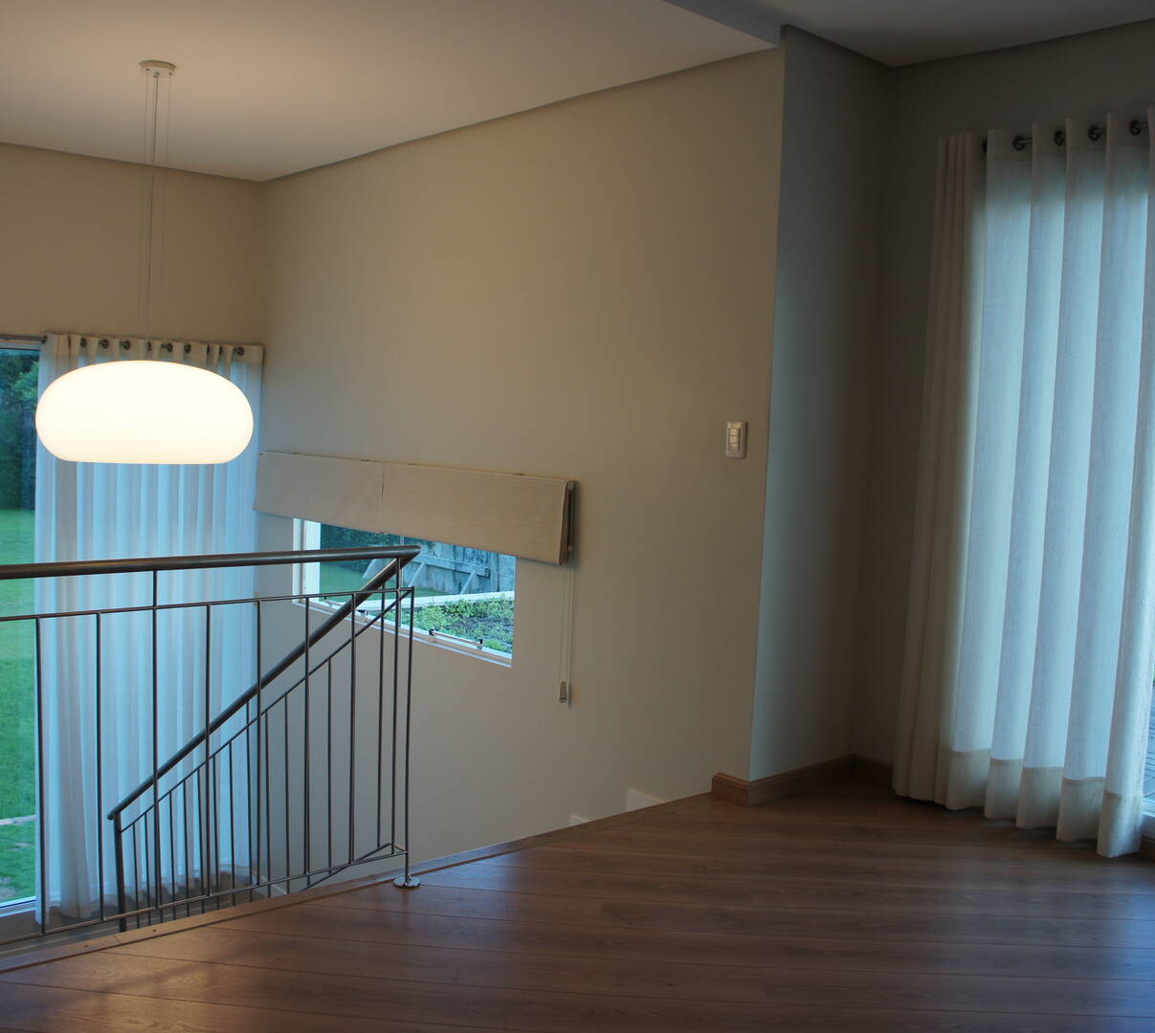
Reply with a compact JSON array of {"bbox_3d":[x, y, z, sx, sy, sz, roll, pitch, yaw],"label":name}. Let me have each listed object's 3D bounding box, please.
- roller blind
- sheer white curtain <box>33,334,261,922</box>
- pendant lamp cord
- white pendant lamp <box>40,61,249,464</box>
[{"bbox_3d":[-0.934,-0.082,5.768,0.058,0.339,2.679,-2,7,-42],"label":"roller blind"},{"bbox_3d":[-2.333,0.592,6.381,1.278,3.105,0.116,-2,7,-42],"label":"sheer white curtain"},{"bbox_3d":[-1.644,-1.182,4.494,0.115,1.100,0.115,-2,7,-42],"label":"pendant lamp cord"},{"bbox_3d":[-1.669,-0.963,4.507,0.816,1.549,0.816,-2,7,-42],"label":"white pendant lamp"}]

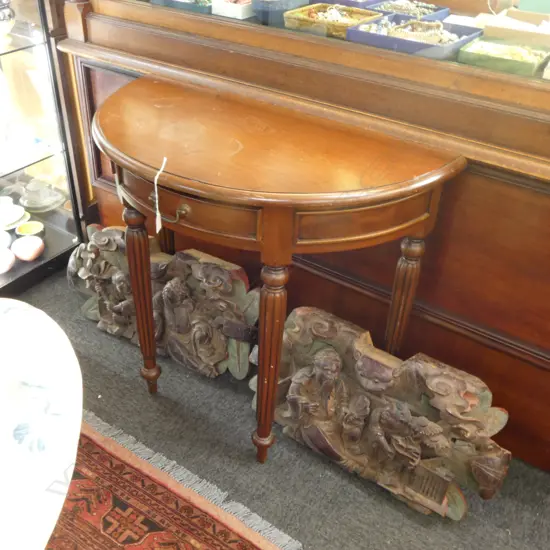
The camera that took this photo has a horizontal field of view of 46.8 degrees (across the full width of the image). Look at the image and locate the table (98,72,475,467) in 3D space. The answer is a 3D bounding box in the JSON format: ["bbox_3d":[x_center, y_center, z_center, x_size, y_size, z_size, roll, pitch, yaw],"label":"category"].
[{"bbox_3d":[-0.109,0.036,1.527,0.851,0.770,0.451,23,39,27],"label":"table"}]

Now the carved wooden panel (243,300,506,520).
[{"bbox_3d":[0.212,0.308,1.553,0.659,0.341,0.111,21,28,25],"label":"carved wooden panel"}]

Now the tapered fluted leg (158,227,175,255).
[{"bbox_3d":[-0.314,-0.110,1.855,0.054,0.628,0.054,23,39,27],"label":"tapered fluted leg"}]

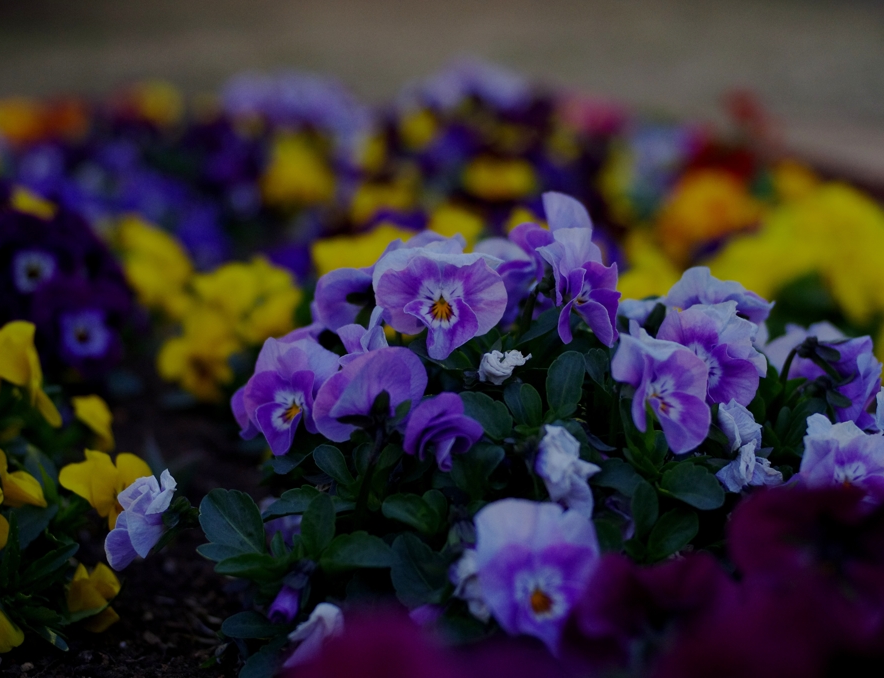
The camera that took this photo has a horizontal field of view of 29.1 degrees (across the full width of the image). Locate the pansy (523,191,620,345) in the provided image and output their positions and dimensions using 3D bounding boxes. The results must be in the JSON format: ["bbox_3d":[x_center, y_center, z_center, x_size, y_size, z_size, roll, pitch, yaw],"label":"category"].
[{"bbox_3d":[0.046,-0.024,0.600,0.031,0.052,0.019,-2,4,-41],"label":"pansy"}]

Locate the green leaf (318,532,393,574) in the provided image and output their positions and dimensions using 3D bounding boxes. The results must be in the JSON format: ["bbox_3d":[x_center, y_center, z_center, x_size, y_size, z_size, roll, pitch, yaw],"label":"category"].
[{"bbox_3d":[-0.028,0.070,0.558,0.025,0.014,0.013,0,15,0],"label":"green leaf"}]

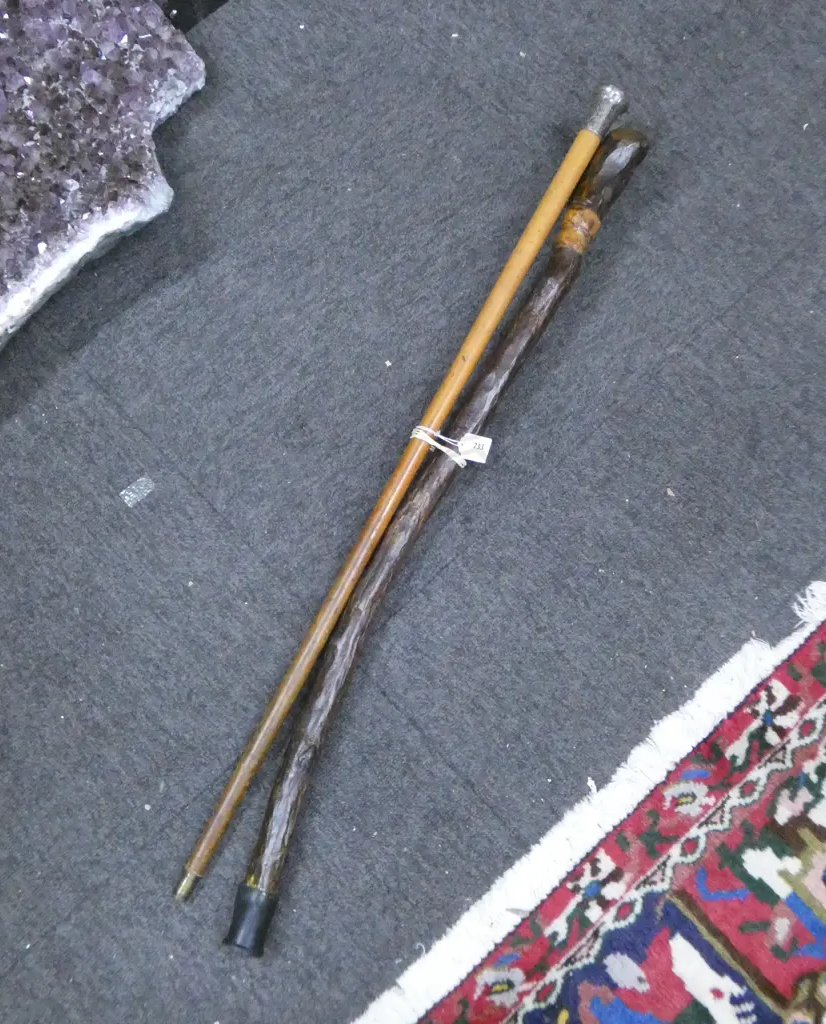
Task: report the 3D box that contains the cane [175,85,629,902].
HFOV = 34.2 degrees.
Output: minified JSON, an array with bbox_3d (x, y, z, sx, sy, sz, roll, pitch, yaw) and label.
[{"bbox_3d":[0.001,-0.050,1.316,0.025,0.025,0.929,26,77,11],"label":"cane"}]

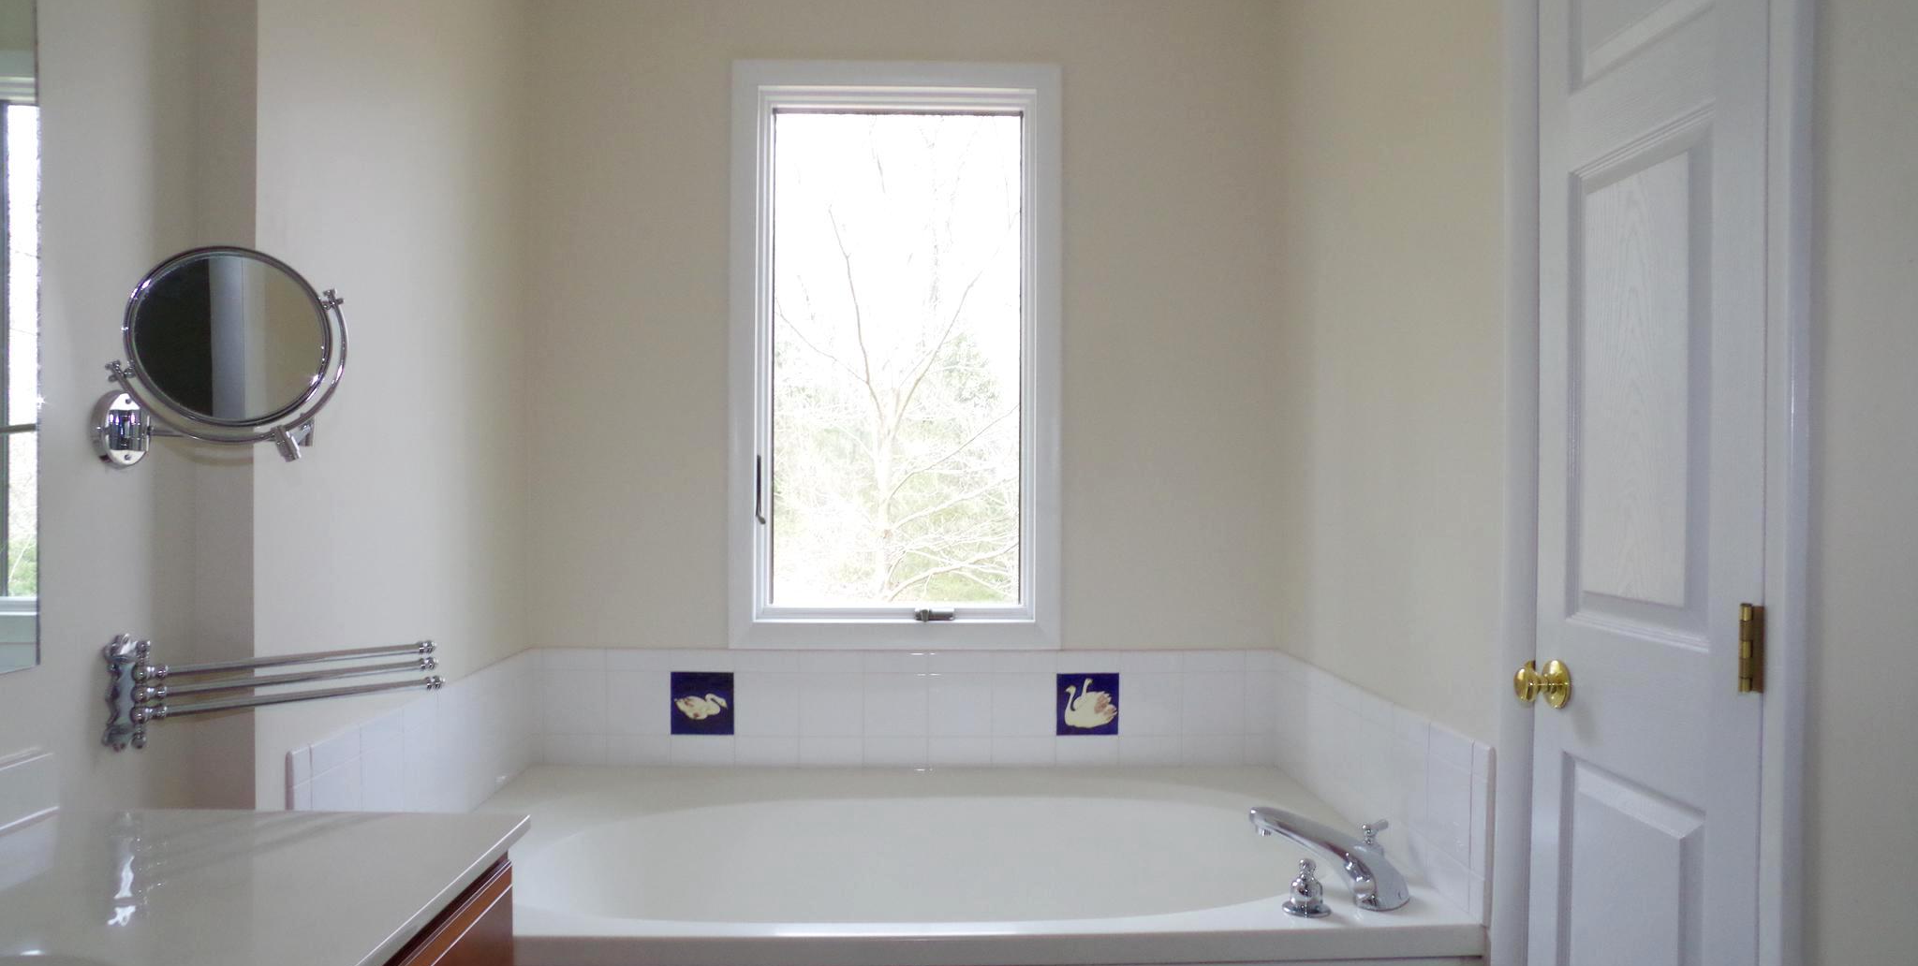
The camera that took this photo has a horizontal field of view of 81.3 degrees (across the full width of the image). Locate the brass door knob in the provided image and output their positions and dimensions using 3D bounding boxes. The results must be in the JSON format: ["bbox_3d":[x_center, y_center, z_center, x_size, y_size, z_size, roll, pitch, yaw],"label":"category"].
[{"bbox_3d":[0.799,0.280,1.545,0.060,0.065,0.065,0,0,-2],"label":"brass door knob"}]

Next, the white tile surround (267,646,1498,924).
[{"bbox_3d":[-0.104,0.541,2.182,1.810,0.275,1.010,0,0,-2],"label":"white tile surround"}]

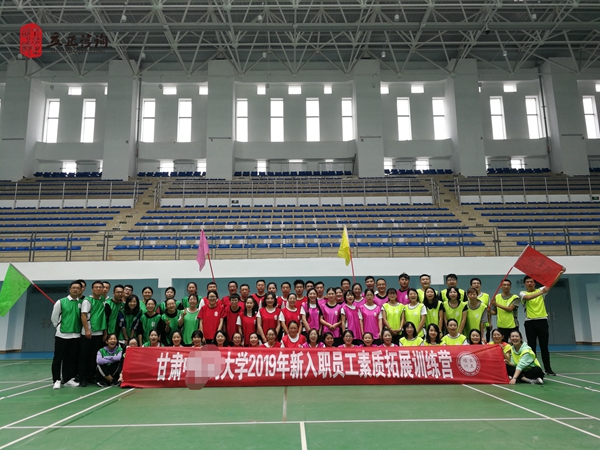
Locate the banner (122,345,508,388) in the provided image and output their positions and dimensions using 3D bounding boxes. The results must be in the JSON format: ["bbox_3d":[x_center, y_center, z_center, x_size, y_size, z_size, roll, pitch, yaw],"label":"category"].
[{"bbox_3d":[0.243,2.208,7.376,6.100,0.620,0.150,-1,-11,0],"label":"banner"}]

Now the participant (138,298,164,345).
[{"bbox_3d":[-2.638,2.030,8.270,0.480,1.425,0.330,1,-11,-9],"label":"participant"}]

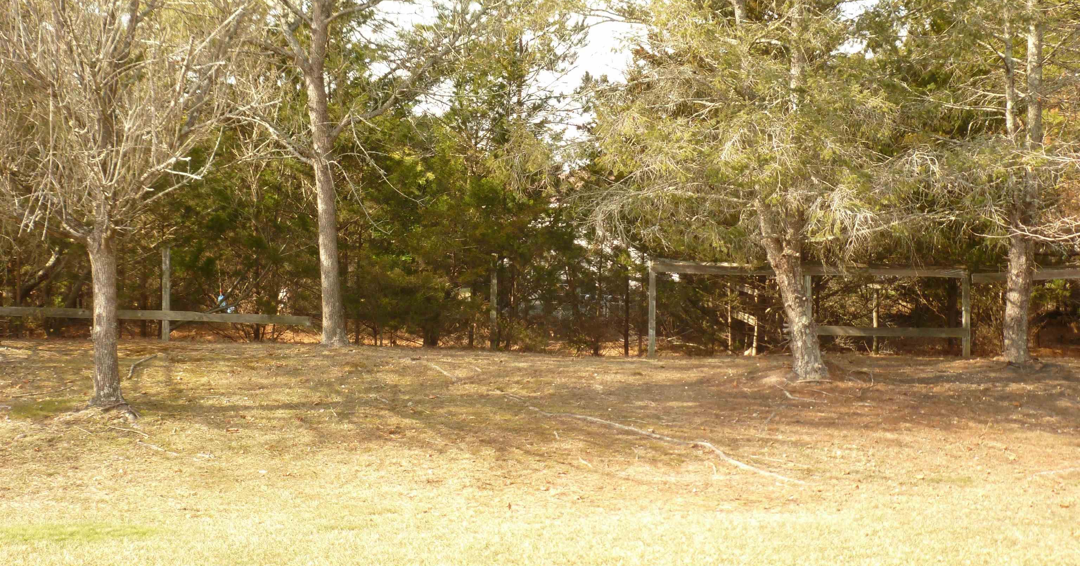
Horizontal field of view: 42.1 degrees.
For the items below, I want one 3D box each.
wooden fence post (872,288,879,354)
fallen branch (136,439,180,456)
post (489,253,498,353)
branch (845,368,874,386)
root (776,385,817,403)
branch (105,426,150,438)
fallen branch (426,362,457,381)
[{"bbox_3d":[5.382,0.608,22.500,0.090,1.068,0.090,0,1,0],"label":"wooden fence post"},{"bbox_3d":[-3.214,1.386,11.800,0.100,0.050,0.831,0,1,-38],"label":"fallen branch"},{"bbox_3d":[-0.698,0.291,21.300,0.100,1.478,0.100,0,1,-3],"label":"post"},{"bbox_3d":[4.140,1.230,18.200,0.370,0.160,0.500,0,1,0],"label":"branch"},{"bbox_3d":[3.051,1.319,16.800,0.180,0.060,1.135,0,1,-14],"label":"root"},{"bbox_3d":[-3.673,1.327,12.500,0.723,0.040,0.070,0,1,44],"label":"branch"},{"bbox_3d":[-1.283,1.143,18.200,0.120,0.080,1.770,0,1,-16],"label":"fallen branch"}]

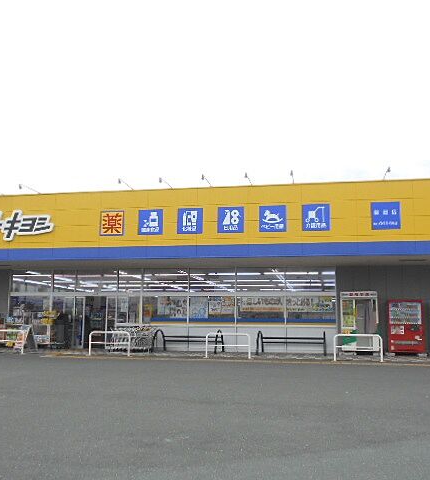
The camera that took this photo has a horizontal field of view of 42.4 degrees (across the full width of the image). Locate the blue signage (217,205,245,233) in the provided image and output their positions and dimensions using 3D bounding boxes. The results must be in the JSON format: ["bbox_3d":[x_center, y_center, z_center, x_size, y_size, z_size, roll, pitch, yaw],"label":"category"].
[{"bbox_3d":[0.535,-0.647,18.260,0.884,0.856,0.100,-1,-7,11],"label":"blue signage"}]

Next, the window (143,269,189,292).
[{"bbox_3d":[-1.917,1.599,21.813,1.894,0.970,0.080,-1,-7,11],"label":"window"}]

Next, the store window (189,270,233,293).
[{"bbox_3d":[-0.127,1.587,21.597,1.886,0.952,0.100,-1,-7,11],"label":"store window"}]

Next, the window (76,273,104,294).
[{"bbox_3d":[-5.199,1.768,23.105,1.224,0.905,0.100,-1,-8,12],"label":"window"}]

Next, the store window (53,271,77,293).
[{"bbox_3d":[-6.114,1.692,22.610,1.006,0.936,0.080,-1,-7,11],"label":"store window"}]

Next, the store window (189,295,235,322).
[{"bbox_3d":[-0.096,2.664,21.335,1.842,1.088,0.080,-1,-7,11],"label":"store window"}]

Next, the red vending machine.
[{"bbox_3d":[6.775,3.073,19.704,1.180,1.830,0.740,-1,-8,12],"label":"red vending machine"}]

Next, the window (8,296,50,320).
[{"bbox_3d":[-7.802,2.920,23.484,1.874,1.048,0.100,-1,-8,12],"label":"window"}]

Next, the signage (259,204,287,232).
[{"bbox_3d":[1.919,-0.692,18.274,0.891,0.868,0.100,-1,-7,11],"label":"signage"}]

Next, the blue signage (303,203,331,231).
[{"bbox_3d":[3.256,-0.707,17.734,0.902,0.854,0.100,-1,-7,11],"label":"blue signage"}]

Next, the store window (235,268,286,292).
[{"bbox_3d":[1.776,1.591,21.685,1.958,0.947,0.100,-1,-8,12],"label":"store window"}]

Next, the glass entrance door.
[{"bbox_3d":[-5.523,3.328,22.446,0.606,2.062,0.080,-1,-7,11],"label":"glass entrance door"}]

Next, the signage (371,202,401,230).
[{"bbox_3d":[5.560,-0.767,18.053,0.919,0.902,0.100,-1,-8,12],"label":"signage"}]

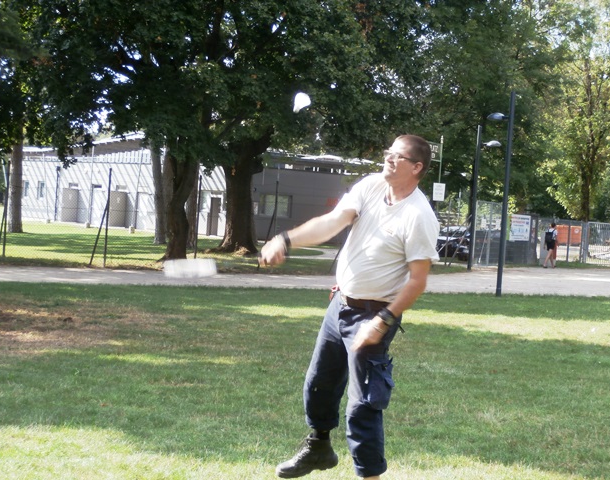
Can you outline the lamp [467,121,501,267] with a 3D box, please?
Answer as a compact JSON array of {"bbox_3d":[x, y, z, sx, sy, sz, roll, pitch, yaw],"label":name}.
[{"bbox_3d":[5.466,-1.244,38.101,0.750,4.436,0.340,4,1,18],"label":"lamp"}]

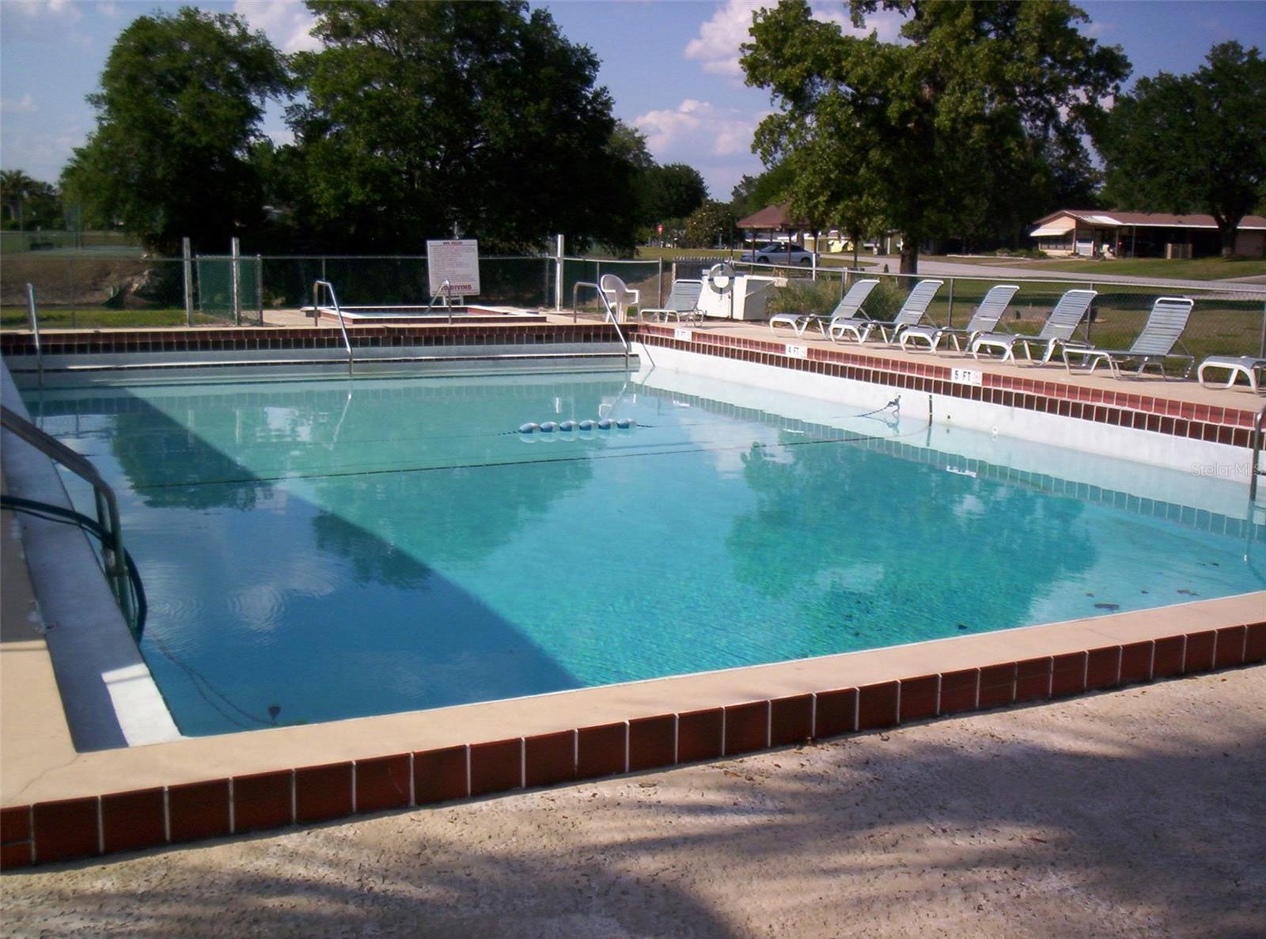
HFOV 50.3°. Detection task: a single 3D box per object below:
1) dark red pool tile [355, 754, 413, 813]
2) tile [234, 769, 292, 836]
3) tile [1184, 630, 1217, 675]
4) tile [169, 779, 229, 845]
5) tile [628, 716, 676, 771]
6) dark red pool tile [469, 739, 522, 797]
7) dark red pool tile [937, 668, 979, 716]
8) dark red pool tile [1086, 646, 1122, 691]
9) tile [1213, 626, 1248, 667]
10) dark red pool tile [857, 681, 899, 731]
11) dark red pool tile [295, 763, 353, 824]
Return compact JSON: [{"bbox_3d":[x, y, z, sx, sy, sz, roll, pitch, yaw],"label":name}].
[{"bbox_3d":[-0.640,0.800,3.445,0.149,0.144,0.020,-3,10,-26],"label":"dark red pool tile"},{"bbox_3d":[-0.955,0.852,3.475,0.151,0.146,0.020,-4,11,-25],"label":"tile"},{"bbox_3d":[2.039,0.655,4.865,0.150,0.146,0.018,-3,10,-25],"label":"tile"},{"bbox_3d":[-1.096,0.860,3.407,0.151,0.146,0.020,-4,11,-25],"label":"tile"},{"bbox_3d":[0.052,0.798,3.951,0.151,0.146,0.020,-4,11,-25],"label":"tile"},{"bbox_3d":[-0.378,0.815,3.700,0.150,0.146,0.018,-3,10,-25],"label":"dark red pool tile"},{"bbox_3d":[1.020,0.697,4.243,0.149,0.144,0.020,-3,10,-26],"label":"dark red pool tile"},{"bbox_3d":[1.567,0.662,4.512,0.149,0.144,0.020,-3,10,-26],"label":"dark red pool tile"},{"bbox_3d":[2.179,0.647,4.935,0.150,0.146,0.018,-3,10,-25],"label":"tile"},{"bbox_3d":[0.767,0.741,4.244,0.150,0.146,0.018,-3,10,-25],"label":"dark red pool tile"},{"bbox_3d":[-0.813,0.846,3.543,0.151,0.146,0.020,-4,11,-25],"label":"dark red pool tile"}]

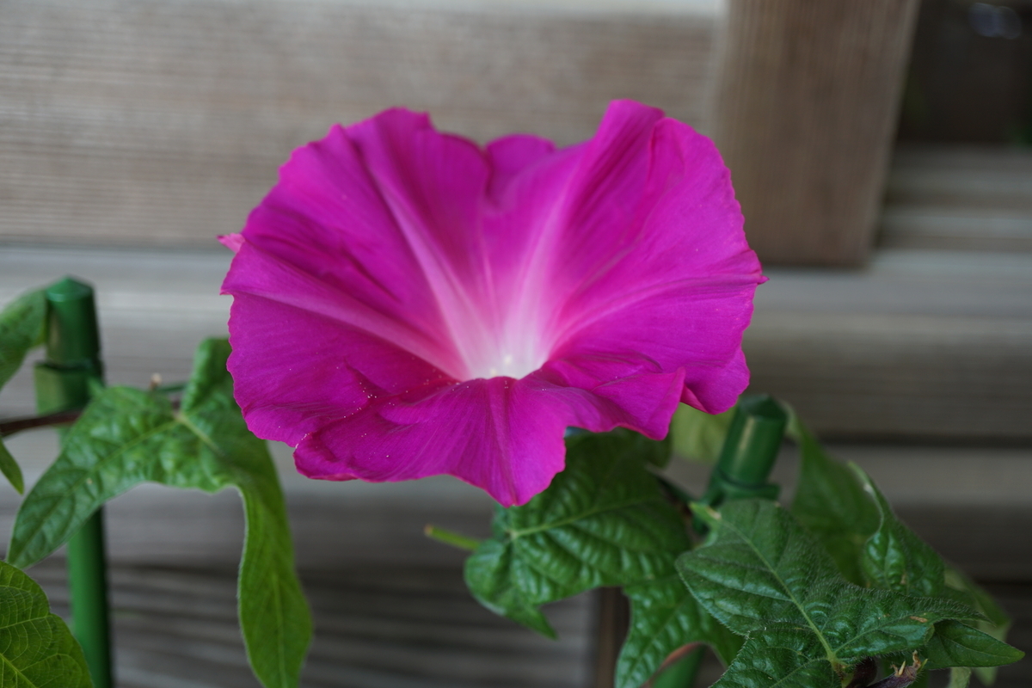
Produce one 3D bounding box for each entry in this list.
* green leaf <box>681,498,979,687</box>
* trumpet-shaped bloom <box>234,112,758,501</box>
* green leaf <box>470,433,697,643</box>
[{"bbox_3d":[0.065,0.052,0.268,0.060,0.018,0.052,-31,62,-19],"label":"green leaf"},{"bbox_3d":[-0.004,0.002,0.294,0.118,0.055,0.108,-2,49,3],"label":"trumpet-shaped bloom"},{"bbox_3d":[0.015,0.044,0.297,0.052,0.018,0.050,-13,61,-7],"label":"green leaf"}]

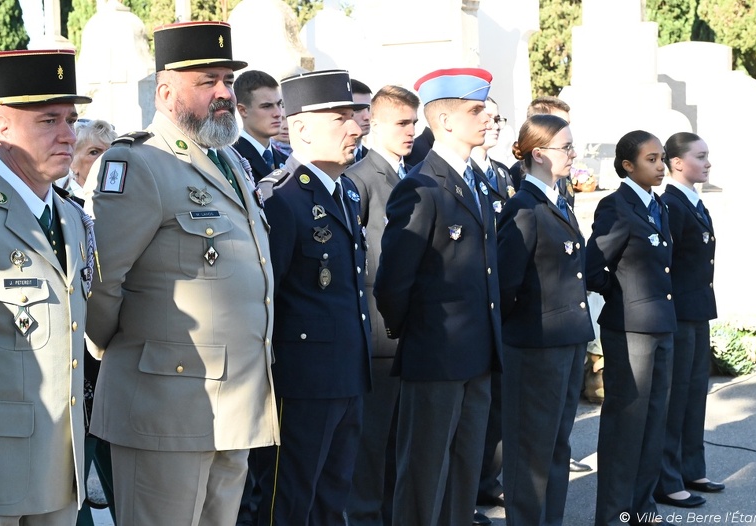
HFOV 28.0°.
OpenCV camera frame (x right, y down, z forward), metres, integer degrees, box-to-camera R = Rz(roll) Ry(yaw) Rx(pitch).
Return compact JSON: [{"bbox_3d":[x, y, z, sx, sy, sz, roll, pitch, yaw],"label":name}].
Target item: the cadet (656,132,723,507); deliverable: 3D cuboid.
[{"bbox_3d":[1.375,0.243,6.850,0.330,1.660,0.470,2,4,33],"label":"cadet"}]

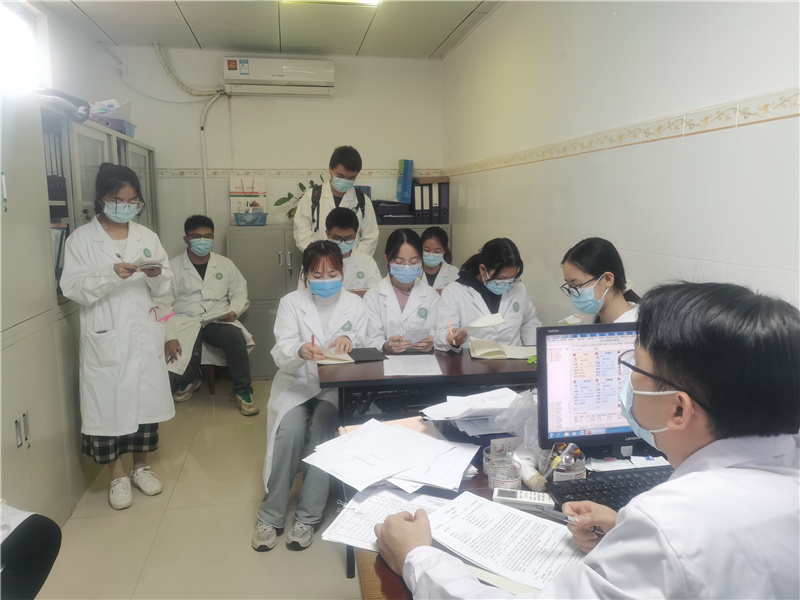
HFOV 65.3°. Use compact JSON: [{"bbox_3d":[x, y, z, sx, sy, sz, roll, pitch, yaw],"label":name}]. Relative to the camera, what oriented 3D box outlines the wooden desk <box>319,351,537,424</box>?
[{"bbox_3d":[0.272,0.606,2.549,1.200,0.755,0.520,-2,9,-10],"label":"wooden desk"}]

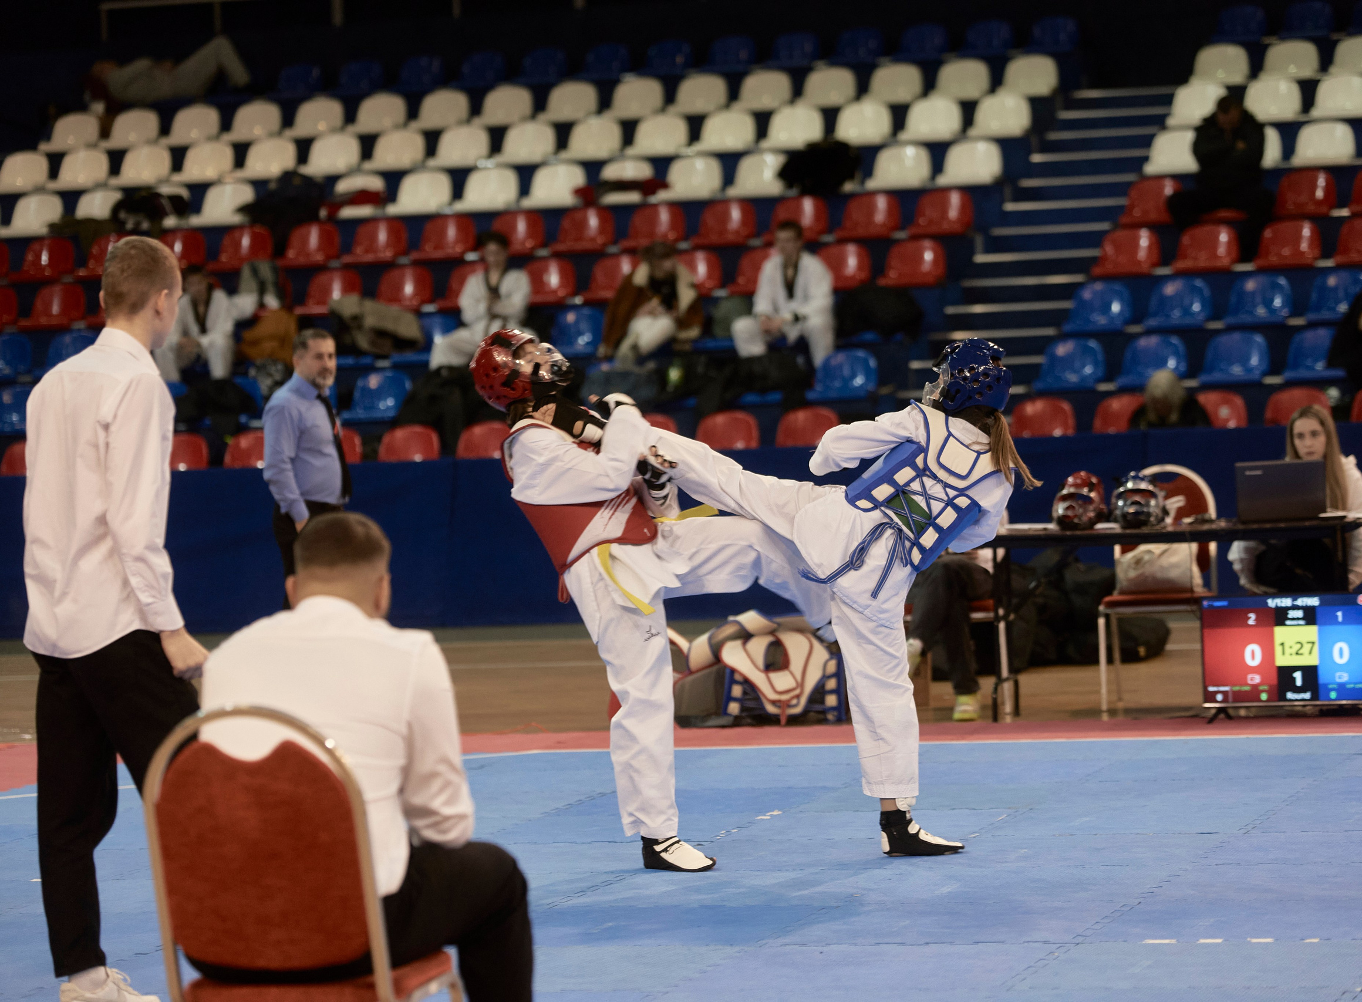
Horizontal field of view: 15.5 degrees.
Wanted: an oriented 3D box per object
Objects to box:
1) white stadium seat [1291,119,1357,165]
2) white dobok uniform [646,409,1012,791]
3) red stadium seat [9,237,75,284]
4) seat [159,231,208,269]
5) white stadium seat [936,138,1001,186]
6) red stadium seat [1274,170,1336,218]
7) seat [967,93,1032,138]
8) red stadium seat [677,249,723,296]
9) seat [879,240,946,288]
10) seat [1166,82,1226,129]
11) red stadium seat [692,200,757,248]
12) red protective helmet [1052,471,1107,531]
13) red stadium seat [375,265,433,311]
[{"bbox_3d":[4.059,-2.250,31.565,0.365,0.295,0.350,-2,2,16],"label":"white stadium seat"},{"bbox_3d":[0.447,0.280,14.800,1.000,1.140,0.500,-3,2,-14],"label":"white dobok uniform"},{"bbox_3d":[-4.241,-1.598,33.288,0.400,0.295,0.380,-2,2,18],"label":"red stadium seat"},{"bbox_3d":[-3.336,-1.642,32.987,0.400,0.295,0.380,-2,2,18],"label":"seat"},{"bbox_3d":[1.988,-2.329,34.459,0.410,0.330,0.400,-2,2,16],"label":"white stadium seat"},{"bbox_3d":[3.886,-1.921,31.266,0.400,0.300,0.360,-2,2,18],"label":"red stadium seat"},{"bbox_3d":[2.097,-2.538,32.961,0.365,0.295,0.350,-2,2,16],"label":"seat"},{"bbox_3d":[0.048,-1.381,30.614,0.365,0.295,0.350,-2,2,16],"label":"red stadium seat"},{"bbox_3d":[1.412,-1.464,30.906,0.400,0.300,0.360,-2,2,18],"label":"seat"},{"bbox_3d":[3.346,-2.553,32.467,0.390,0.290,0.380,-2,2,16],"label":"seat"},{"bbox_3d":[0.296,-1.906,34.498,0.390,0.320,0.372,-2,2,16],"label":"red stadium seat"},{"bbox_3d":[1.580,0.000,19.850,0.205,0.240,0.265,-2,2,26],"label":"red protective helmet"},{"bbox_3d":[-1.806,-1.346,31.936,0.400,0.300,0.360,-2,2,18],"label":"red stadium seat"}]

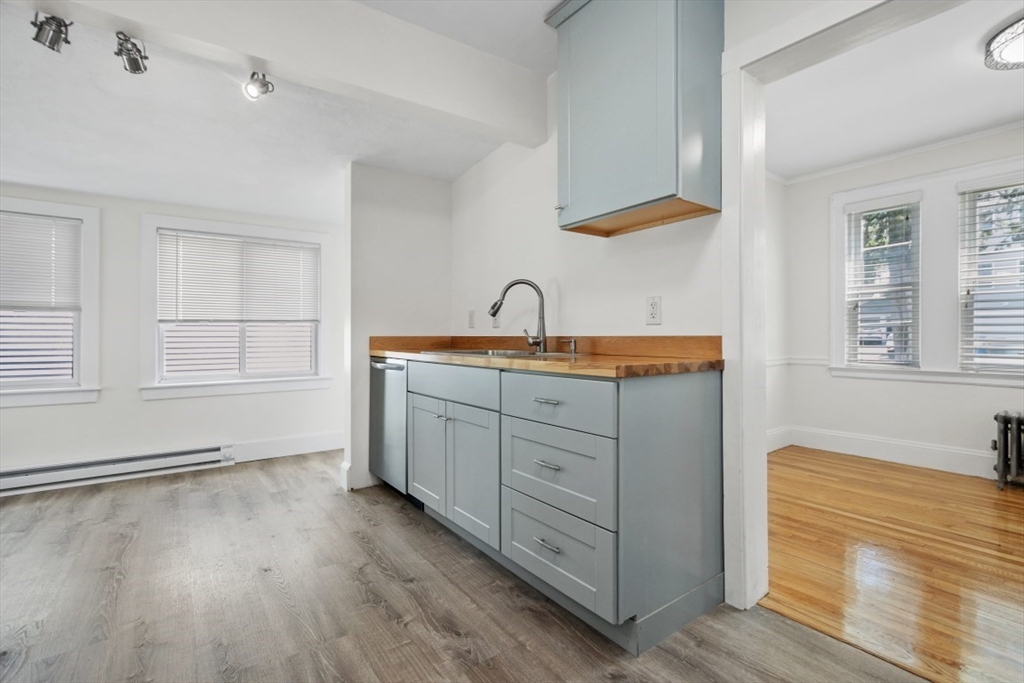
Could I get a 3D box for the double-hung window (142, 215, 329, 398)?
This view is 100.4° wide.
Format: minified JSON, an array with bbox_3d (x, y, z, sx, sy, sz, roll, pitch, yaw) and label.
[{"bbox_3d":[-2.170,-0.259,3.478,1.312,1.376,0.090,0,0,-34],"label":"double-hung window"}]

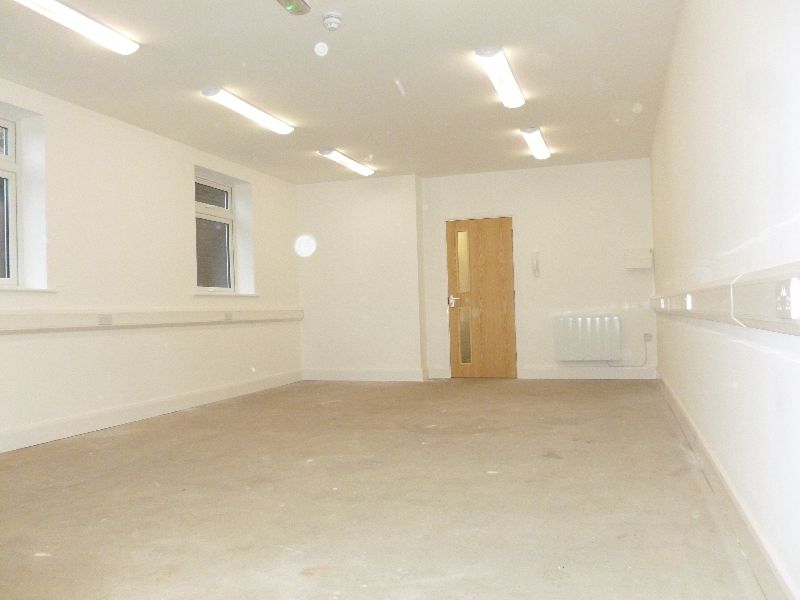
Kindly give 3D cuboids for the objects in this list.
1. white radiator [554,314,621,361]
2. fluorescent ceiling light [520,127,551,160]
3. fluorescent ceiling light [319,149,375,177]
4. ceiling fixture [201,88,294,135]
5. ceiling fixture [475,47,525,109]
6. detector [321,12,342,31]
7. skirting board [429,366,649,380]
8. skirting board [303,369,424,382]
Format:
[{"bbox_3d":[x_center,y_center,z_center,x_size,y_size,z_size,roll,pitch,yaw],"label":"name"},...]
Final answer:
[{"bbox_3d":[2.261,0.459,7.805,0.741,0.551,0.100,-2,-1,18],"label":"white radiator"},{"bbox_3d":[1.450,-1.630,6.844,0.190,0.065,1.194,-2,-1,18],"label":"fluorescent ceiling light"},{"bbox_3d":[-0.582,-1.552,7.432,0.190,0.065,1.194,-2,-1,18],"label":"fluorescent ceiling light"},{"bbox_3d":[-1.248,-1.570,5.497,0.190,0.065,1.194,-2,-1,18],"label":"ceiling fixture"},{"bbox_3d":[0.786,-1.649,4.915,0.190,0.065,1.194,-2,-1,18],"label":"ceiling fixture"},{"bbox_3d":[-0.397,-1.633,3.810,0.116,0.066,0.116,-2,-1,0],"label":"detector"},{"bbox_3d":[1.710,0.911,8.025,2.805,0.144,0.025,-2,-1,18],"label":"skirting board"},{"bbox_3d":[-0.513,0.990,8.442,1.679,0.148,0.025,-2,-1,18],"label":"skirting board"}]

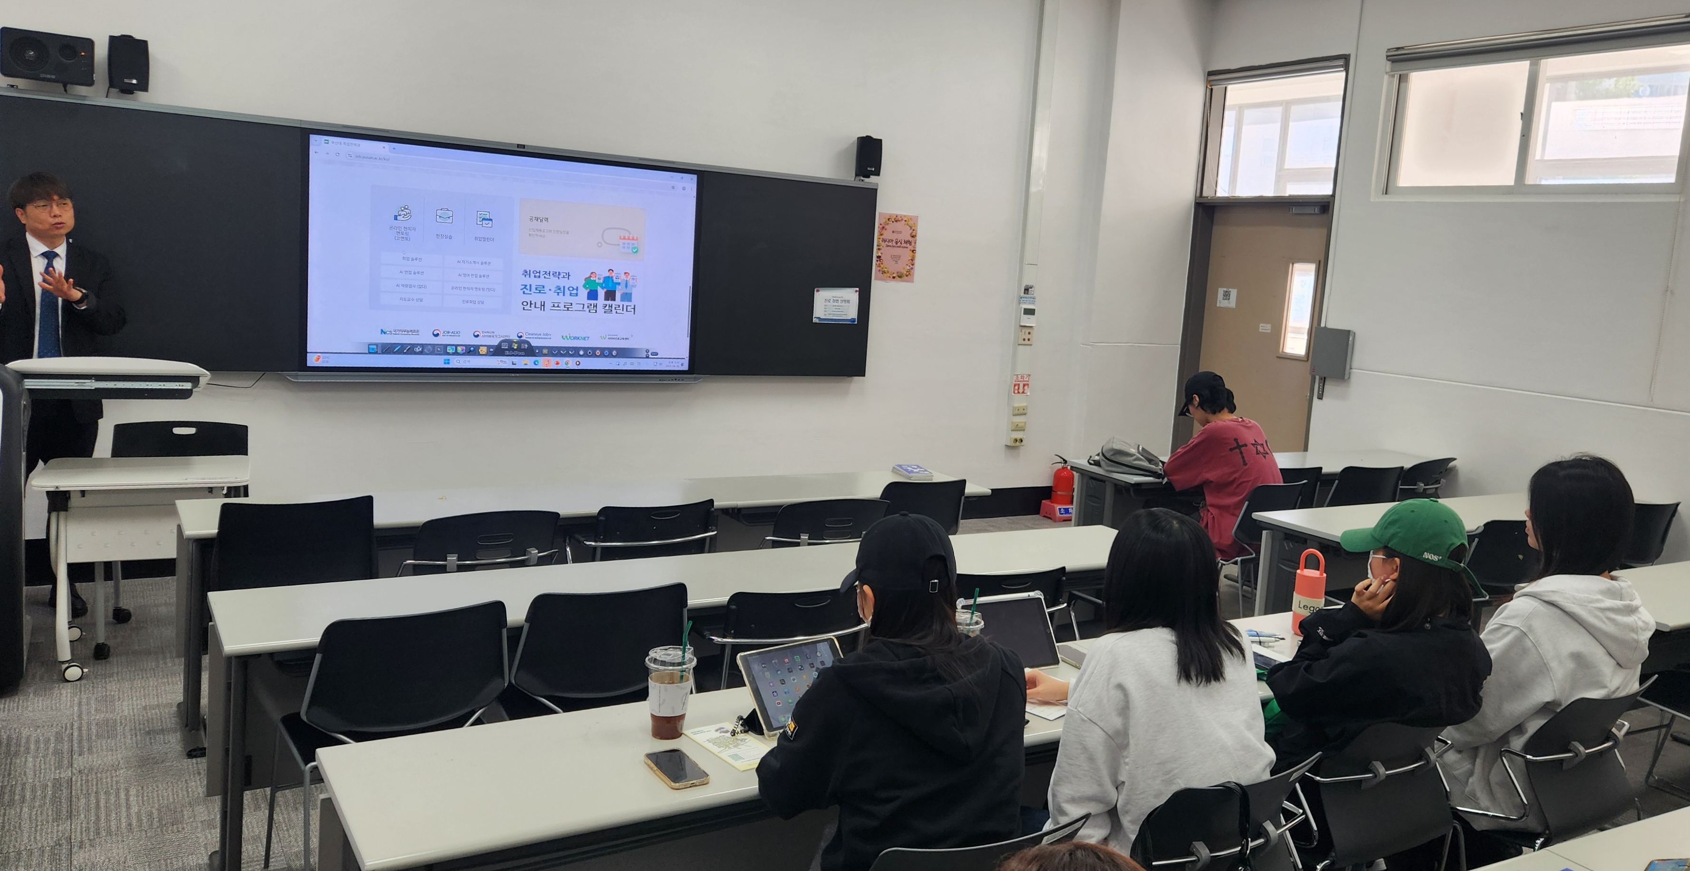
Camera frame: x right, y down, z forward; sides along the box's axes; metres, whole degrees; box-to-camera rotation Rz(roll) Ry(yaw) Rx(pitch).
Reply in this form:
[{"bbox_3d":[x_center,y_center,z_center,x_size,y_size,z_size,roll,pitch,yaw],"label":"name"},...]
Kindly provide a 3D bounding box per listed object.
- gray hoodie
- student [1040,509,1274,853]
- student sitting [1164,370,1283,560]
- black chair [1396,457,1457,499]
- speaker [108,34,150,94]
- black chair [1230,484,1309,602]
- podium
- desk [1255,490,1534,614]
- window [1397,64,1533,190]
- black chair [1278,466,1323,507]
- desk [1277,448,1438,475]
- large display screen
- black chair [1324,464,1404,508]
[{"bbox_3d":[1.685,0.619,2.808,0.520,0.600,0.480,-2,10,-33],"label":"gray hoodie"},{"bbox_3d":[0.551,0.726,2.391,0.580,1.250,0.720,-2,11,-35],"label":"student"},{"bbox_3d":[1.802,0.313,5.590,0.540,1.270,0.720,-2,11,-37],"label":"student sitting"},{"bbox_3d":[3.065,0.516,6.427,0.520,0.800,0.550,-3,11,-39],"label":"black chair"},{"bbox_3d":[-2.996,-1.552,4.699,0.145,0.235,0.150,-2,11,-35],"label":"speaker"},{"bbox_3d":[1.865,0.576,5.490,0.500,0.790,0.540,-2,11,-36],"label":"black chair"},{"bbox_3d":[-2.626,0.296,4.158,0.680,1.100,0.580,-1,10,-31],"label":"podium"},{"bbox_3d":[2.813,0.710,5.158,2.350,0.735,0.450,-1,10,-29],"label":"desk"},{"bbox_3d":[3.487,-1.747,6.346,0.060,0.680,0.720,-1,10,-31],"label":"window"},{"bbox_3d":[2.033,0.521,5.731,0.480,0.820,0.530,-2,10,-31],"label":"black chair"},{"bbox_3d":[2.812,0.499,6.480,1.200,0.707,0.450,-1,10,-31],"label":"desk"},{"bbox_3d":[-1.666,-0.859,5.659,1.930,1.090,0.090,-1,10,-31],"label":"large display screen"},{"bbox_3d":[2.451,0.531,5.738,0.500,0.814,0.540,0,9,-25],"label":"black chair"}]

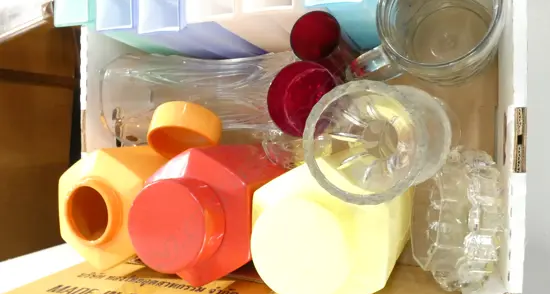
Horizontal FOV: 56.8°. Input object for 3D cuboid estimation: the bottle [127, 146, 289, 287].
[{"bbox_3d":[-0.053,0.064,0.536,0.126,0.227,0.114,-32,81,20],"label":"bottle"}]

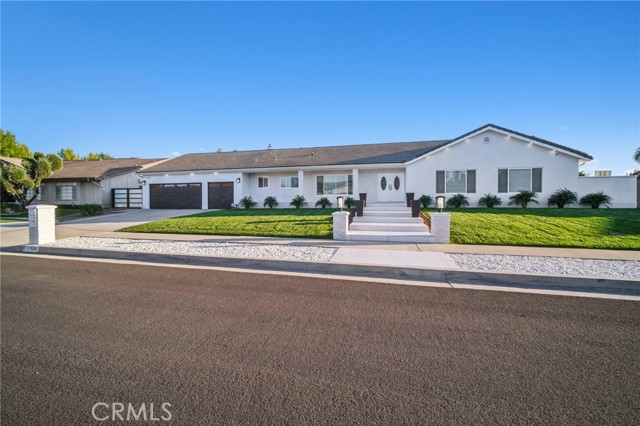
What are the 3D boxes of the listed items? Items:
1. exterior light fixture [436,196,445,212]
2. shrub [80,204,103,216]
[{"bbox_3d":[3.640,-0.256,7.500,0.270,0.480,0.270,0,2,14],"label":"exterior light fixture"},{"bbox_3d":[-15.700,-0.180,17.100,1.300,0.780,1.150,0,2,14],"label":"shrub"}]

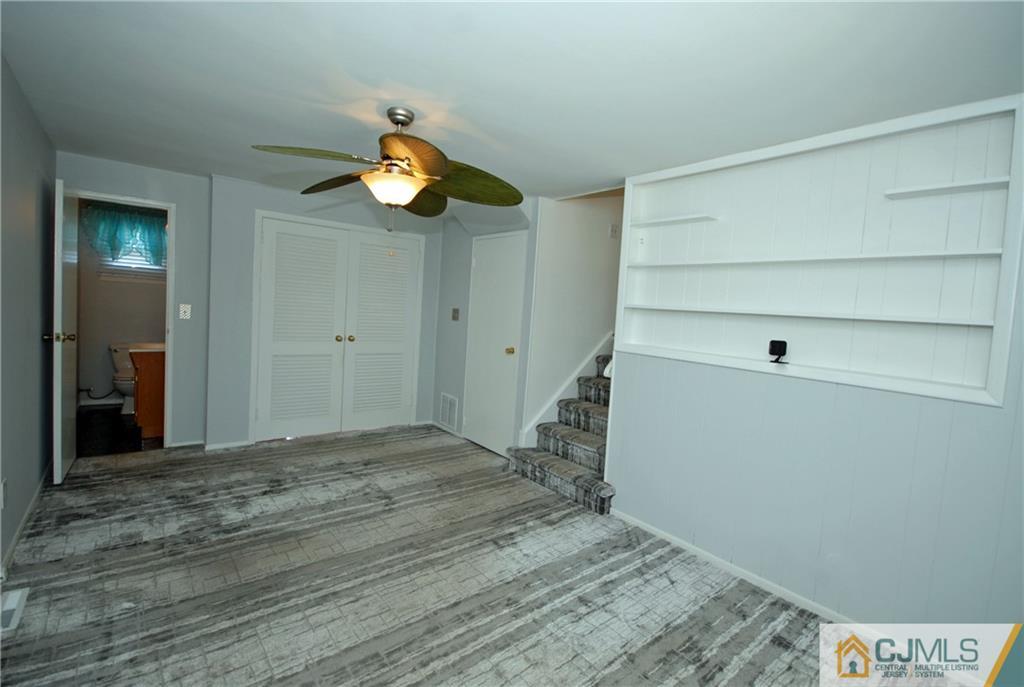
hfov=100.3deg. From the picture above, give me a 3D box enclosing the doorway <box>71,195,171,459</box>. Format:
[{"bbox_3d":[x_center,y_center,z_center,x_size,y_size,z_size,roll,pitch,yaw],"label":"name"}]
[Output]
[{"bbox_3d":[-3.149,-0.115,3.434,0.591,2.009,0.114,0,5,-42],"label":"doorway"}]

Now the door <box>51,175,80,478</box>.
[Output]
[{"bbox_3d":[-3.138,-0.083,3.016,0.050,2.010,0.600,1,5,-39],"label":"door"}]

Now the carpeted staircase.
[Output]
[{"bbox_3d":[0.810,0.593,3.685,1.322,1.108,1.081,0,5,-42],"label":"carpeted staircase"}]

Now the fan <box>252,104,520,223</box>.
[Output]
[{"bbox_3d":[-0.566,-0.928,2.182,1.308,0.481,1.308,0,5,-42],"label":"fan"}]

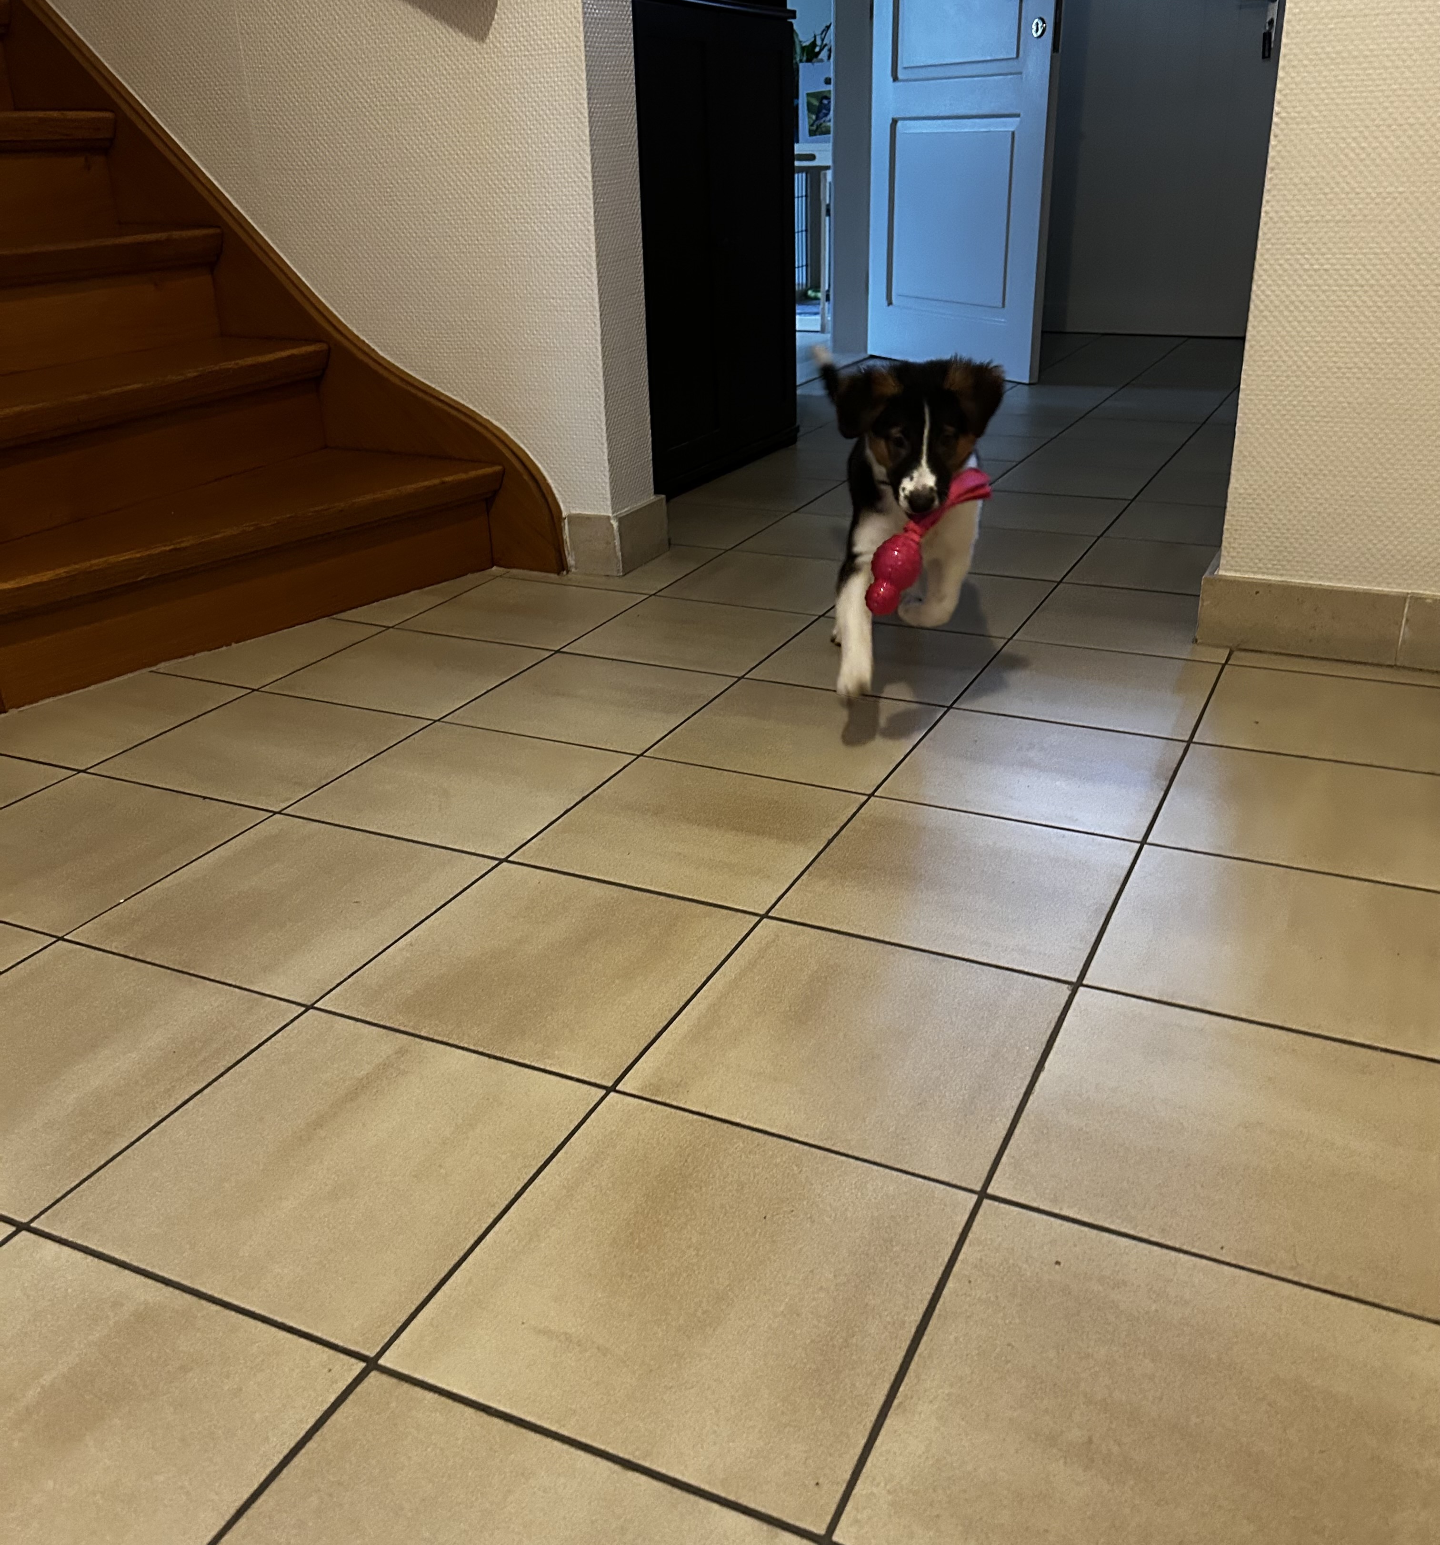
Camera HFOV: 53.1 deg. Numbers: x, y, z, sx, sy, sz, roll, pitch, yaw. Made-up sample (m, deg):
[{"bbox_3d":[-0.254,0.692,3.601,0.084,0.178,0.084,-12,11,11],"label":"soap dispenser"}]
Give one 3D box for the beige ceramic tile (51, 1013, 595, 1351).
[{"bbox_3d":[-0.287,0.292,1.081,0.297,0.012,0.297,10,26,24],"label":"beige ceramic tile"}]

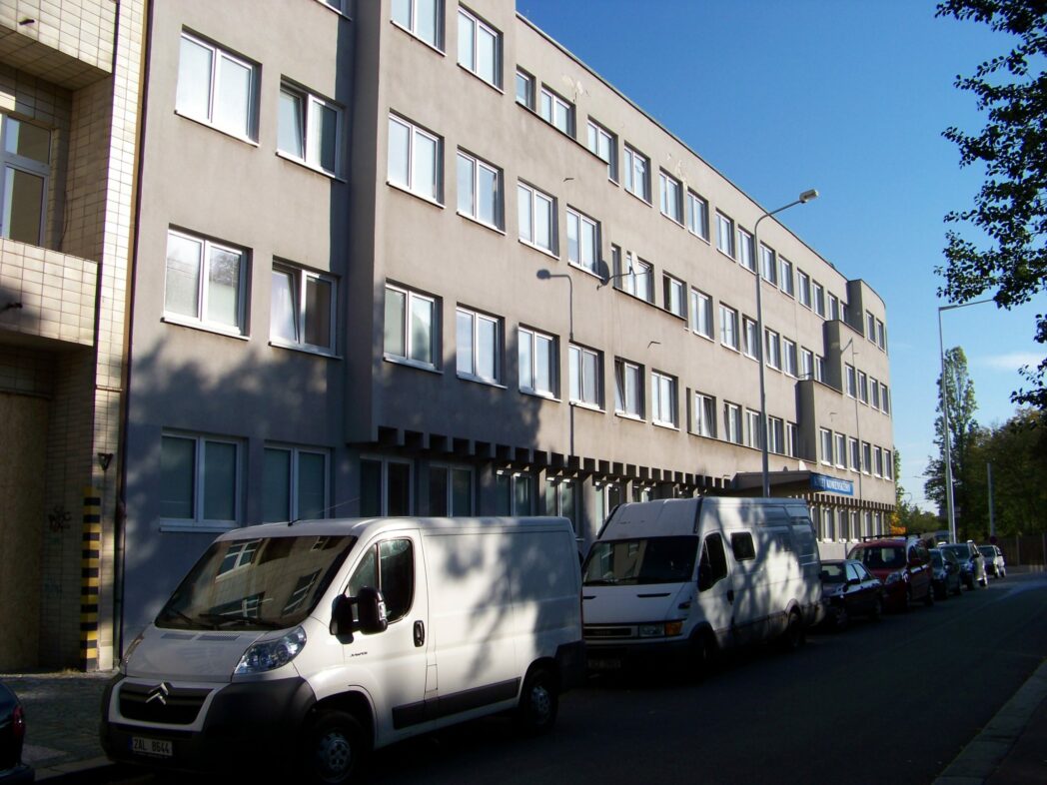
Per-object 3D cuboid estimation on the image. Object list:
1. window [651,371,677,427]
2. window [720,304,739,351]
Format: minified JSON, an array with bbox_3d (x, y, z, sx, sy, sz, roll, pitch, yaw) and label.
[{"bbox_3d":[3.798,0.188,29.596,0.150,1.400,1.700,-6,-10,31],"label":"window"},{"bbox_3d":[6.777,-2.149,36.189,0.150,1.400,1.700,-6,-10,31],"label":"window"}]

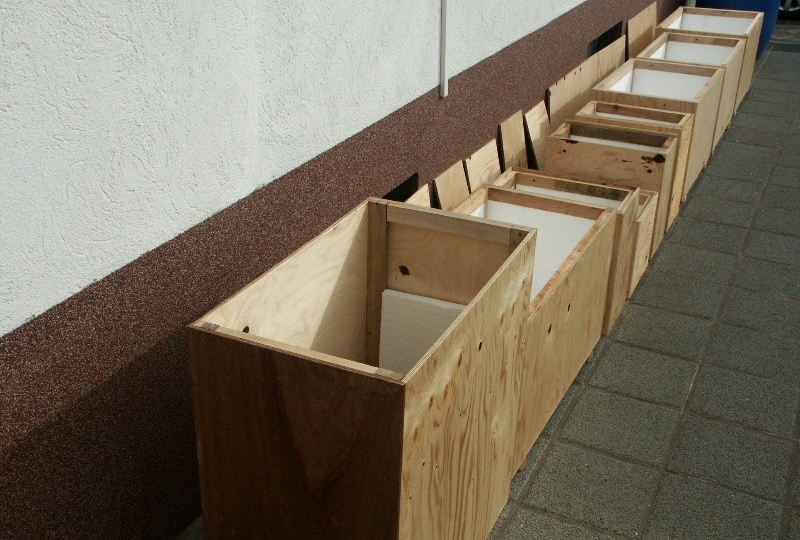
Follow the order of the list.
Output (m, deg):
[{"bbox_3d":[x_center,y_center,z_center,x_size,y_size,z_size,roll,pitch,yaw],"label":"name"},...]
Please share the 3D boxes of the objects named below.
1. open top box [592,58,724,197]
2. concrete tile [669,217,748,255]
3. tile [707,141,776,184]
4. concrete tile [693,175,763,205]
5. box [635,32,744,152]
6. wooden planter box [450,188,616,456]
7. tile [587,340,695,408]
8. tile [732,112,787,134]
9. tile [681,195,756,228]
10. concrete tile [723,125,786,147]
[{"bbox_3d":[1.328,-0.747,4.320,0.494,0.495,0.731,13,30,25],"label":"open top box"},{"bbox_3d":[1.330,-0.133,3.592,0.302,0.040,0.286,13,31,25],"label":"concrete tile"},{"bbox_3d":[1.864,-0.576,4.555,0.299,0.045,0.597,13,30,25],"label":"tile"},{"bbox_3d":[1.601,-0.376,4.045,0.302,0.040,0.286,13,31,25],"label":"concrete tile"},{"bbox_3d":[1.643,-1.024,4.731,0.460,0.470,0.740,13,31,25],"label":"box"},{"bbox_3d":[0.308,0.155,2.604,0.468,0.501,0.869,13,30,25],"label":"wooden planter box"},{"bbox_3d":[0.788,0.352,2.685,0.302,0.040,0.286,13,31,25],"label":"tile"},{"bbox_3d":[2.215,-0.890,5.149,0.299,0.045,0.294,13,30,25],"label":"tile"},{"bbox_3d":[1.514,-0.263,3.961,0.299,0.045,0.294,13,30,25],"label":"tile"},{"bbox_3d":[2.008,-0.739,4.724,0.302,0.040,0.286,13,31,25],"label":"concrete tile"}]

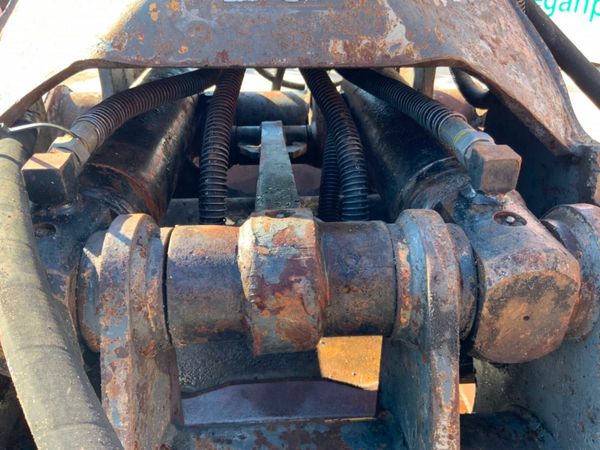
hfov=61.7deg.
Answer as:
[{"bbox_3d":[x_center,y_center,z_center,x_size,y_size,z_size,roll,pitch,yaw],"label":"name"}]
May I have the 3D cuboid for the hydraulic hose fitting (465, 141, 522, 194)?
[{"bbox_3d":[0.216,-0.064,0.561,0.040,0.039,0.045,-2,28,0],"label":"hydraulic hose fitting"}]

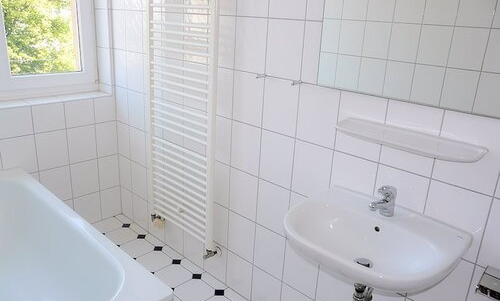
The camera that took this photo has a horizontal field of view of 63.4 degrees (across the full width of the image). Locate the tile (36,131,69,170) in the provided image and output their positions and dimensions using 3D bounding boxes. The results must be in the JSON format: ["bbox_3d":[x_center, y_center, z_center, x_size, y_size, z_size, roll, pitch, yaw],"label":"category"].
[{"bbox_3d":[-1.261,-0.003,2.582,0.015,0.246,0.191,19,25,40],"label":"tile"}]

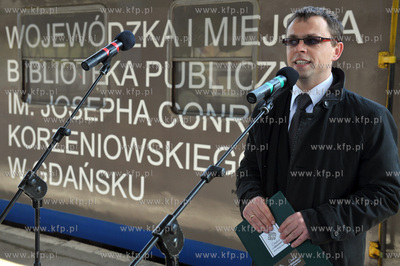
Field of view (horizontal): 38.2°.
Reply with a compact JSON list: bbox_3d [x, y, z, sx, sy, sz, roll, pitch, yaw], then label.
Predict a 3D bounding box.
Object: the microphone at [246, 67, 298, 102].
[{"bbox_3d":[0.219,-0.140,1.710,0.070,0.070,0.245,6,25,38],"label":"microphone"}]

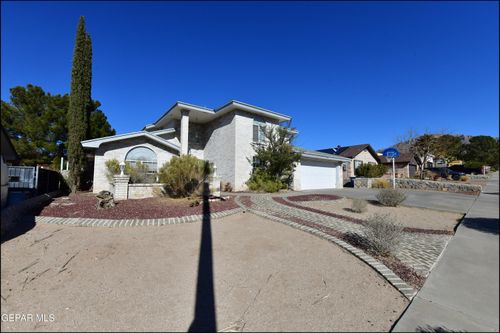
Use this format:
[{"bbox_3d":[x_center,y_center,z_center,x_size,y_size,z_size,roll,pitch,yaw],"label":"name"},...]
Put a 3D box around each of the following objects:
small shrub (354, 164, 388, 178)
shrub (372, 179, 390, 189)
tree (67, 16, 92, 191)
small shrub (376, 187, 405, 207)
[{"bbox_3d":[14.398,0.557,23.036,3.000,1.750,2.600,3,-4,-38],"label":"small shrub"},{"bbox_3d":[11.213,1.450,16.577,1.200,0.850,1.150,3,-4,-38],"label":"shrub"},{"bbox_3d":[-9.207,-3.391,10.380,1.000,9.750,1.000,3,-4,-38],"label":"tree"},{"bbox_3d":[6.136,1.321,8.448,1.050,0.760,1.000,3,-4,-38],"label":"small shrub"}]

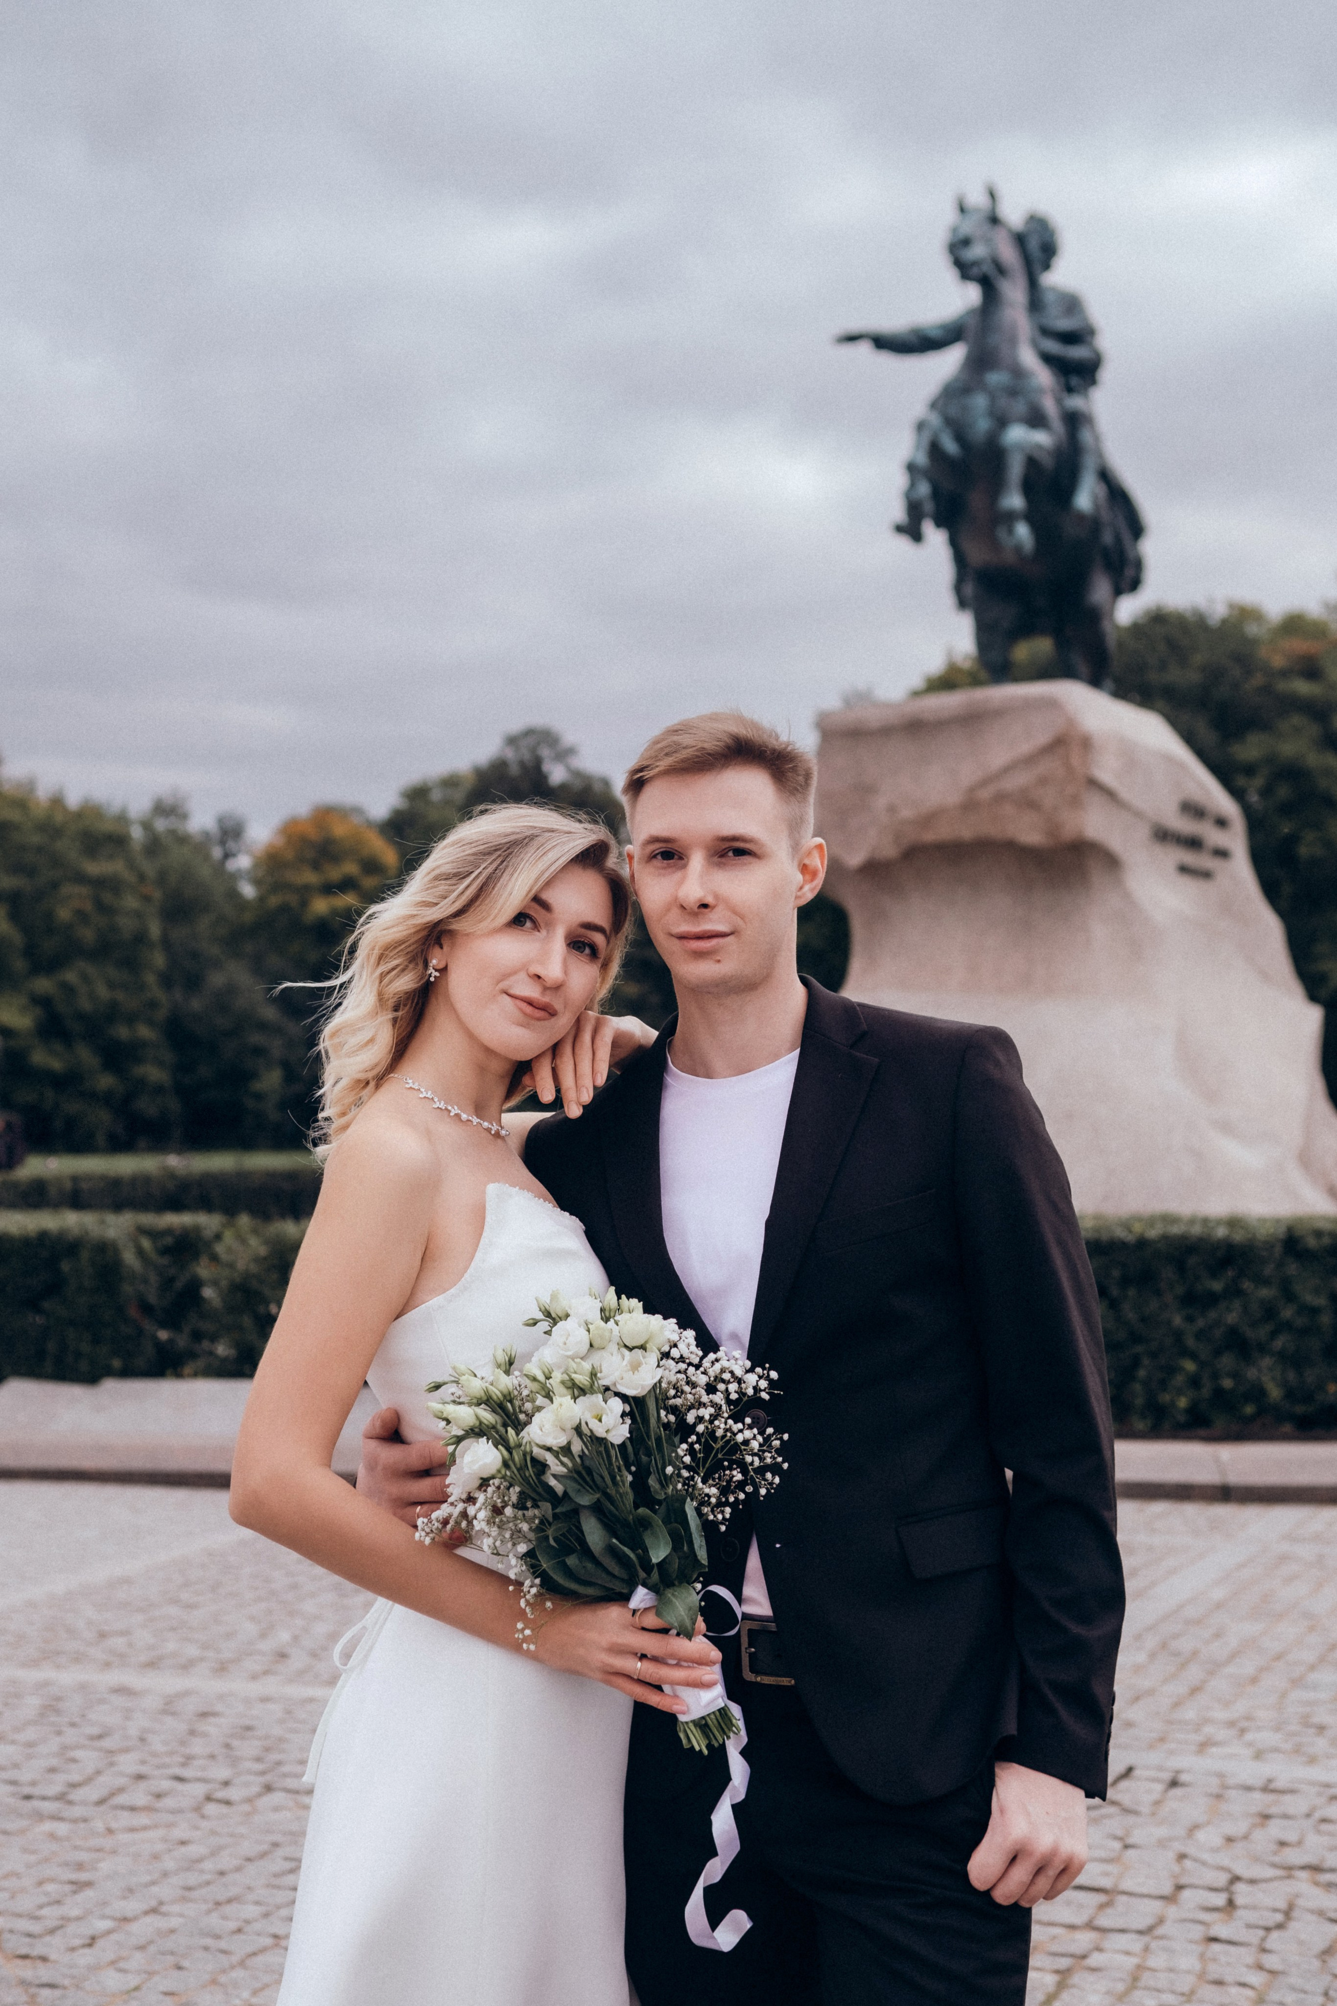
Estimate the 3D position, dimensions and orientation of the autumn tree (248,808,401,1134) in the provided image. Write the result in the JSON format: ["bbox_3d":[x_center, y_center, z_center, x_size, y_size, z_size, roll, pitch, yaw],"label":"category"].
[{"bbox_3d":[-10.895,-1.015,88.000,4.900,10.400,4.900,0,-2,0],"label":"autumn tree"}]

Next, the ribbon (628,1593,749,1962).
[{"bbox_3d":[0.018,0.618,2.250,0.098,0.297,0.070,0,-2,0],"label":"ribbon"}]

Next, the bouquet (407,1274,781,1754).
[{"bbox_3d":[-0.047,0.421,2.250,0.300,0.380,0.260,-17,10,5],"label":"bouquet"}]

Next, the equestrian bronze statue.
[{"bbox_3d":[3.858,-6.330,31.300,3.100,5.400,4.300,-1,-2,22],"label":"equestrian bronze statue"}]

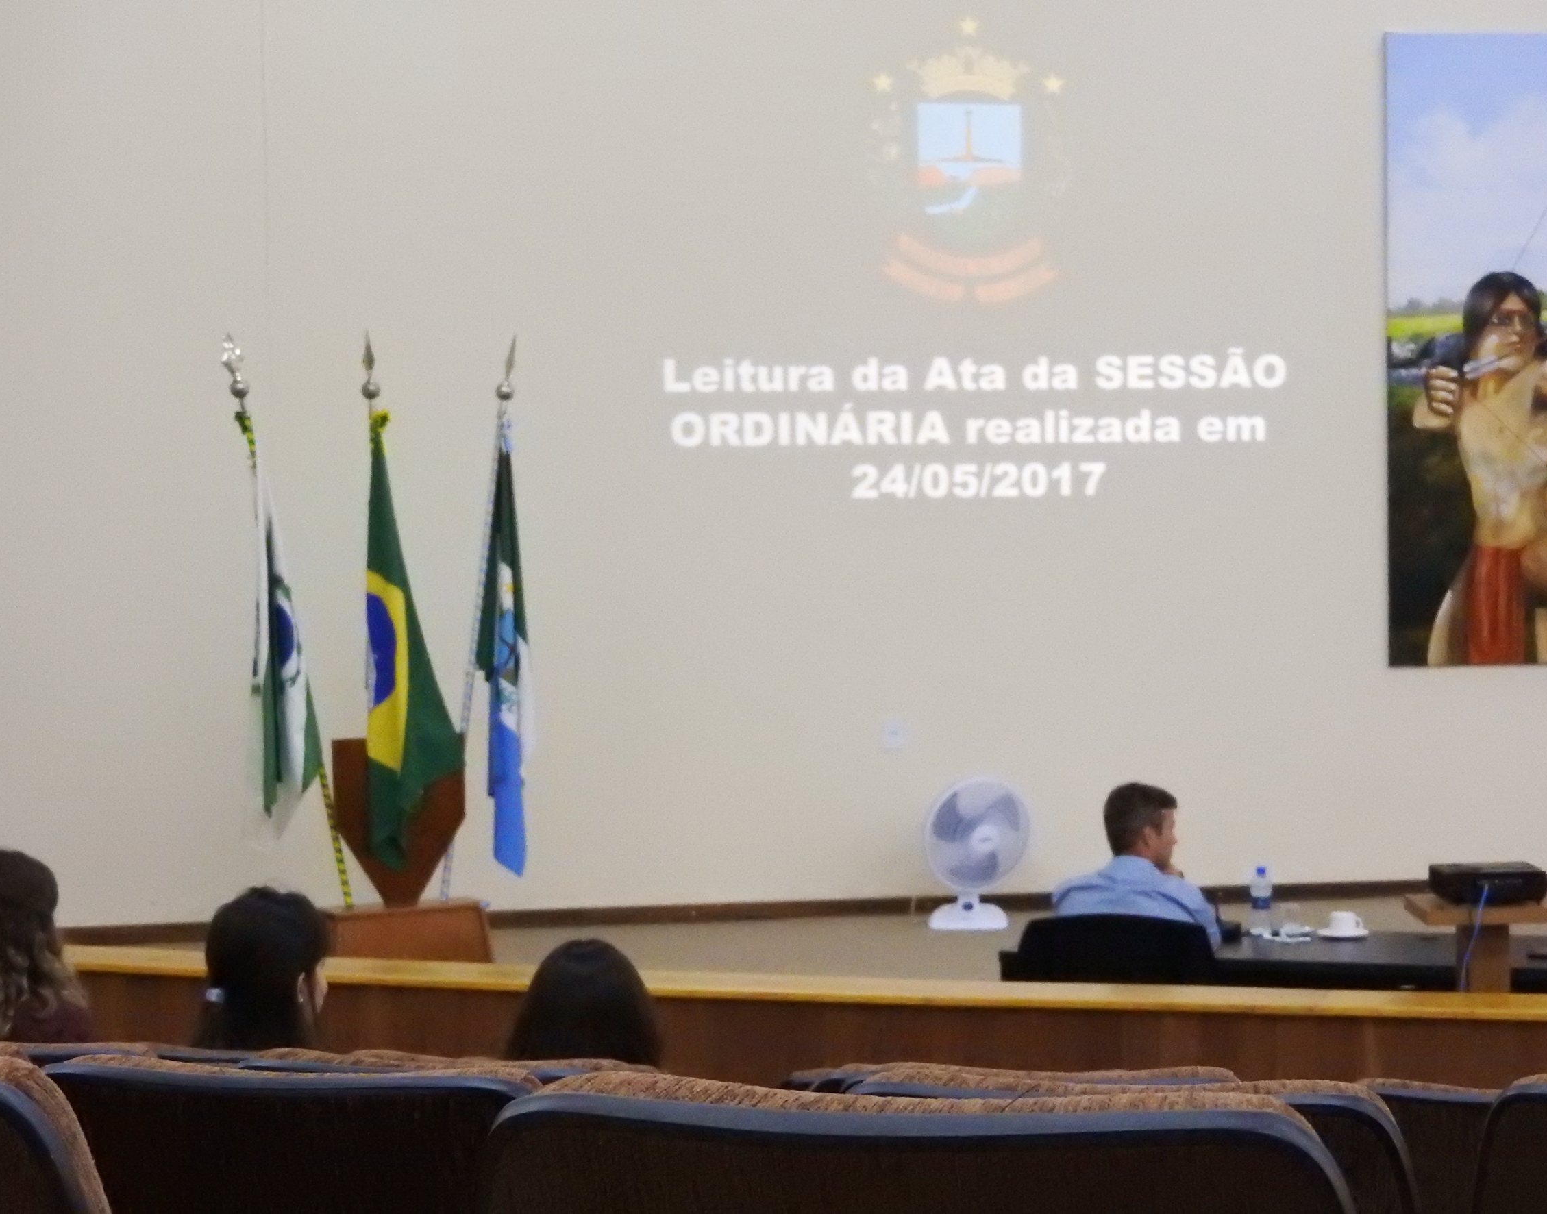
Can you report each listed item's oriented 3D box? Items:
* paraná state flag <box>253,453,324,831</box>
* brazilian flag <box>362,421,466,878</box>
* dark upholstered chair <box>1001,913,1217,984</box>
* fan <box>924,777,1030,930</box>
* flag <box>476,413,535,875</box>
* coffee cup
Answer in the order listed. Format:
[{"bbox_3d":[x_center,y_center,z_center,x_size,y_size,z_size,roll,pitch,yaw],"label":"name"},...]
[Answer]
[{"bbox_3d":[-1.798,0.117,18.200,0.249,1.430,0.200,-2,4,-15],"label":"paraná state flag"},{"bbox_3d":[-1.333,0.127,18.250,0.348,1.697,0.240,-2,4,-15],"label":"brazilian flag"},{"bbox_3d":[0.946,1.229,12.725,0.580,0.925,0.600,0,4,20],"label":"dark upholstered chair"},{"bbox_3d":[0.814,0.988,19.620,0.425,0.610,0.290,-2,4,-12],"label":"fan"},{"bbox_3d":[-1.005,0.147,18.400,0.212,1.711,0.200,-2,4,-15],"label":"flag"},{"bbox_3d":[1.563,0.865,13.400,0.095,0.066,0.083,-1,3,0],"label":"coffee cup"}]

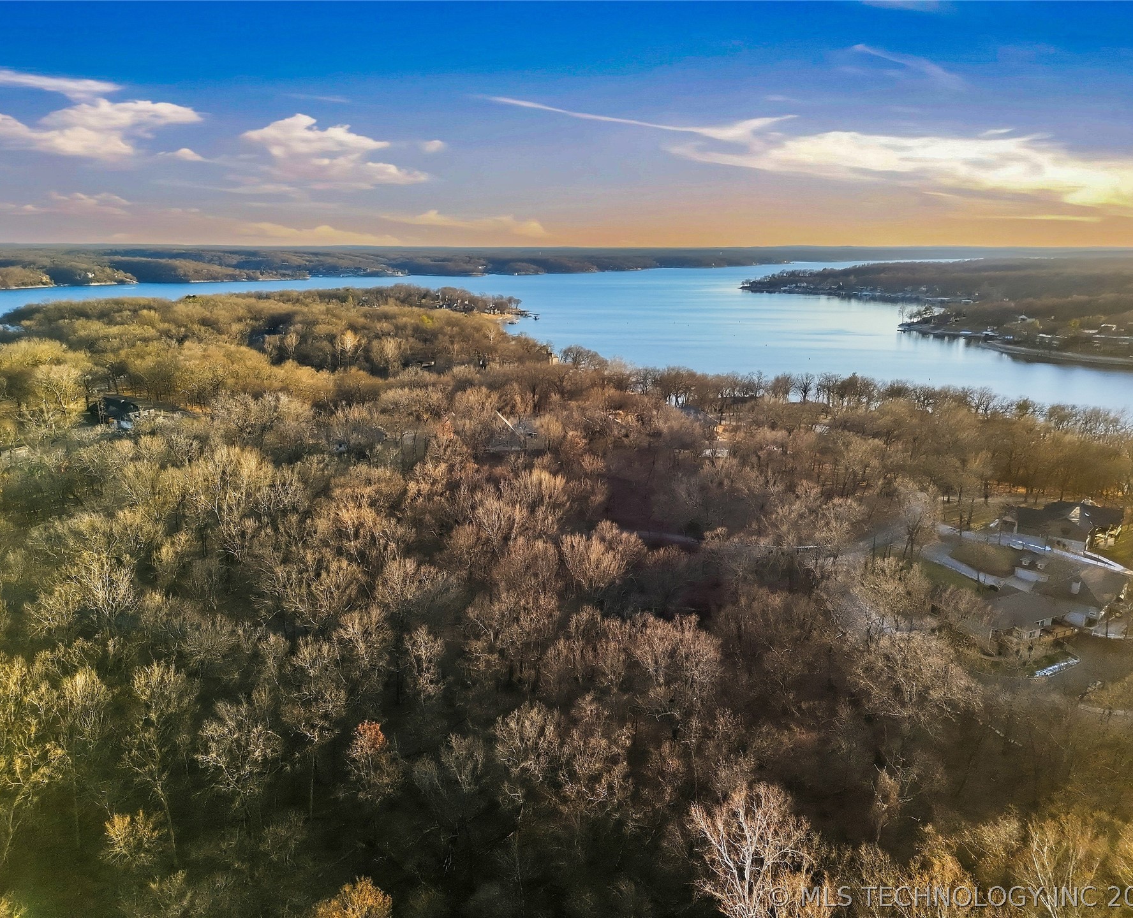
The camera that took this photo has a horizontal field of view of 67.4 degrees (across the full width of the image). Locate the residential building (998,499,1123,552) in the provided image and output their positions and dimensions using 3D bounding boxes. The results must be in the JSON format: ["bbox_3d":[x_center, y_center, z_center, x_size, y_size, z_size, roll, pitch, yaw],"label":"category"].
[{"bbox_3d":[133.200,17.600,228.000,27.000,8.500,19.000,10,17,34],"label":"residential building"}]

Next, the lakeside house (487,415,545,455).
[{"bbox_3d":[-17.920,-8.710,303.000,20.000,9.000,20.000,1,14,3],"label":"lakeside house"}]

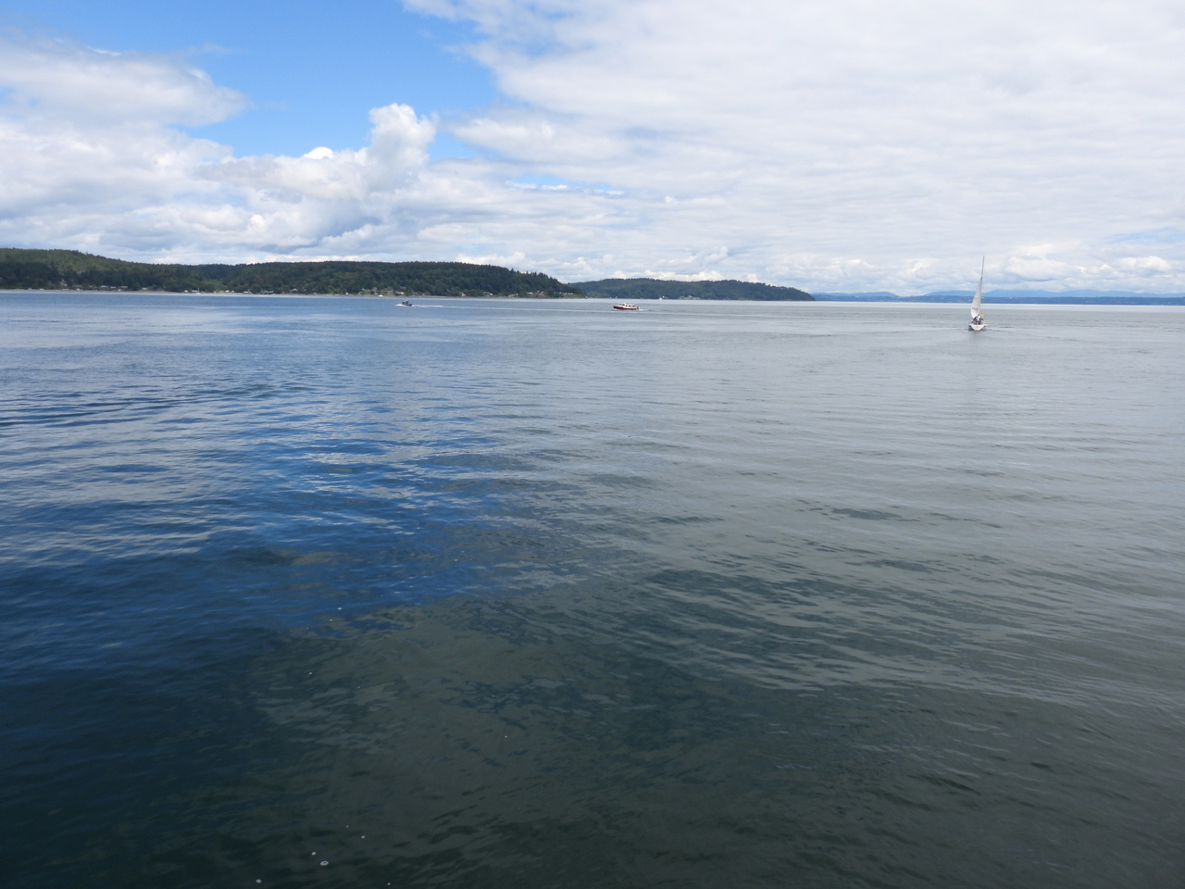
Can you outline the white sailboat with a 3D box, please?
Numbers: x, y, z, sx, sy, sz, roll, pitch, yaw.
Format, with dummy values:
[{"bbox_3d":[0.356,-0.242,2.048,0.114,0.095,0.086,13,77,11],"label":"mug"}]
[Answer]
[{"bbox_3d":[61.248,-23.883,129.574,2.800,11.500,8.700,5,11,24],"label":"white sailboat"}]

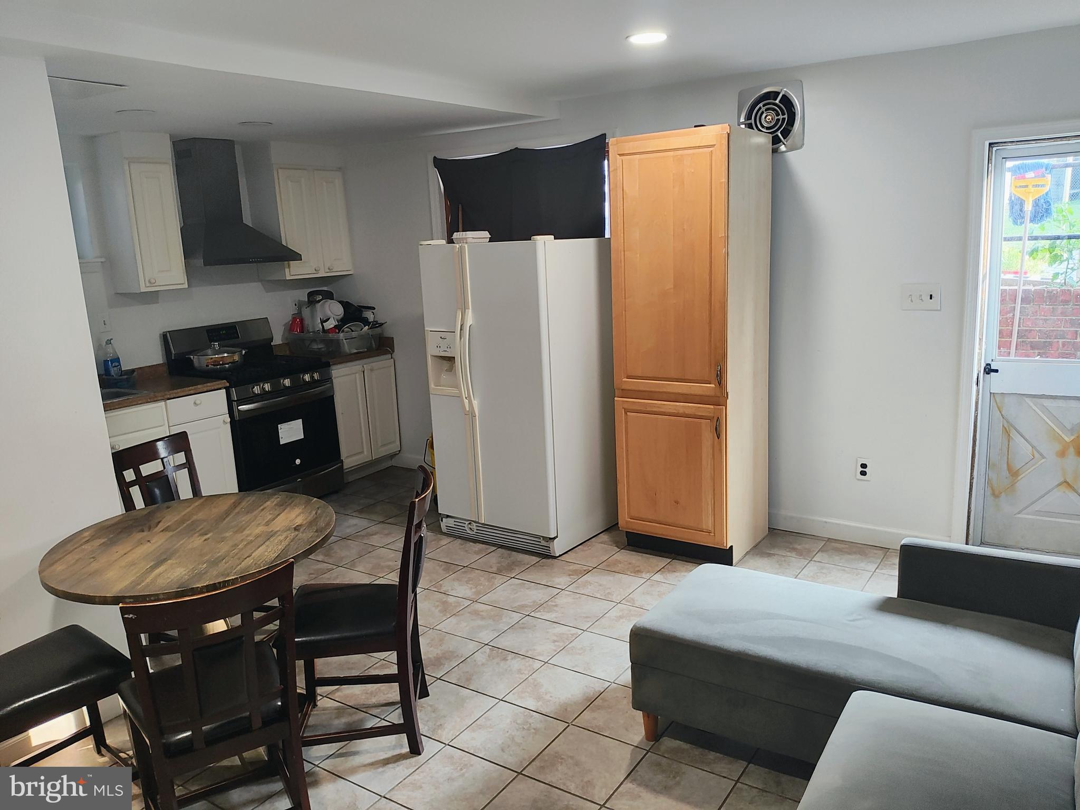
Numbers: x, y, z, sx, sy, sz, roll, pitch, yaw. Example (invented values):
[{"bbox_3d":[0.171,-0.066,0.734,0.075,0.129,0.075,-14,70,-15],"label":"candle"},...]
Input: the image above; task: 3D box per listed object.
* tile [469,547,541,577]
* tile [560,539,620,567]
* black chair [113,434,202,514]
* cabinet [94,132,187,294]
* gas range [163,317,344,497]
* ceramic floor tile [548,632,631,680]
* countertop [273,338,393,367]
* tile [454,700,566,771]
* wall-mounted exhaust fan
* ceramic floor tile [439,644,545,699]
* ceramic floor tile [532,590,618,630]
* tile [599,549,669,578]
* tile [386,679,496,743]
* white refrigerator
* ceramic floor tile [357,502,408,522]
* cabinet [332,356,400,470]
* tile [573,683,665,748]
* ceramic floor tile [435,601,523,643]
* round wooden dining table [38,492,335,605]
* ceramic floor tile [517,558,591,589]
[{"bbox_3d":[-0.182,0.844,4.162,0.300,0.010,0.300,5,13,34],"label":"tile"},{"bbox_3d":[0.244,0.809,4.239,0.300,0.010,0.300,5,13,34],"label":"tile"},{"bbox_3d":[-1.430,0.616,3.352,0.530,0.910,0.440,4,13,27],"label":"black chair"},{"bbox_3d":[-2.434,-1.159,4.757,0.317,0.915,0.305,5,13,34],"label":"cabinet"},{"bbox_3d":[-1.921,0.070,5.363,0.735,1.220,0.760,5,13,35],"label":"gas range"},{"bbox_3d":[0.241,1.039,3.219,0.302,0.012,0.302,5,14,33],"label":"ceramic floor tile"},{"bbox_3d":[-1.562,-0.400,5.811,0.677,0.142,0.668,5,14,33],"label":"countertop"},{"bbox_3d":[-0.102,1.137,2.681,0.303,0.010,0.303,5,13,33],"label":"tile"},{"bbox_3d":[1.194,-1.490,4.047,0.335,0.325,0.060,5,14,33],"label":"wall-mounted exhaust fan"},{"bbox_3d":[-0.183,1.060,3.096,0.303,0.010,0.303,5,13,33],"label":"ceramic floor tile"},{"bbox_3d":[0.159,0.941,3.579,0.300,0.010,0.300,5,13,34],"label":"ceramic floor tile"},{"bbox_3d":[0.501,0.841,4.109,0.302,0.012,0.302,5,14,33],"label":"tile"},{"bbox_3d":[-0.361,1.135,2.893,0.302,0.012,0.302,5,14,33],"label":"tile"},{"bbox_3d":[-0.089,-0.090,4.530,0.810,1.685,0.820,5,13,35],"label":"white refrigerator"},{"bbox_3d":[-1.038,0.702,5.109,0.300,0.010,0.300,5,13,34],"label":"ceramic floor tile"},{"bbox_3d":[-1.553,0.072,5.927,0.637,0.828,0.653,5,14,33],"label":"cabinet"},{"bbox_3d":[0.318,1.101,2.764,0.303,0.010,0.303,5,13,33],"label":"tile"},{"bbox_3d":[-0.267,0.983,3.511,0.303,0.010,0.303,5,13,33],"label":"ceramic floor tile"},{"bbox_3d":[-1.141,0.811,2.713,0.915,0.764,0.915,-2,12,1],"label":"round wooden dining table"},{"bbox_3d":[0.074,0.865,3.993,0.300,0.010,0.300,5,13,34],"label":"ceramic floor tile"}]

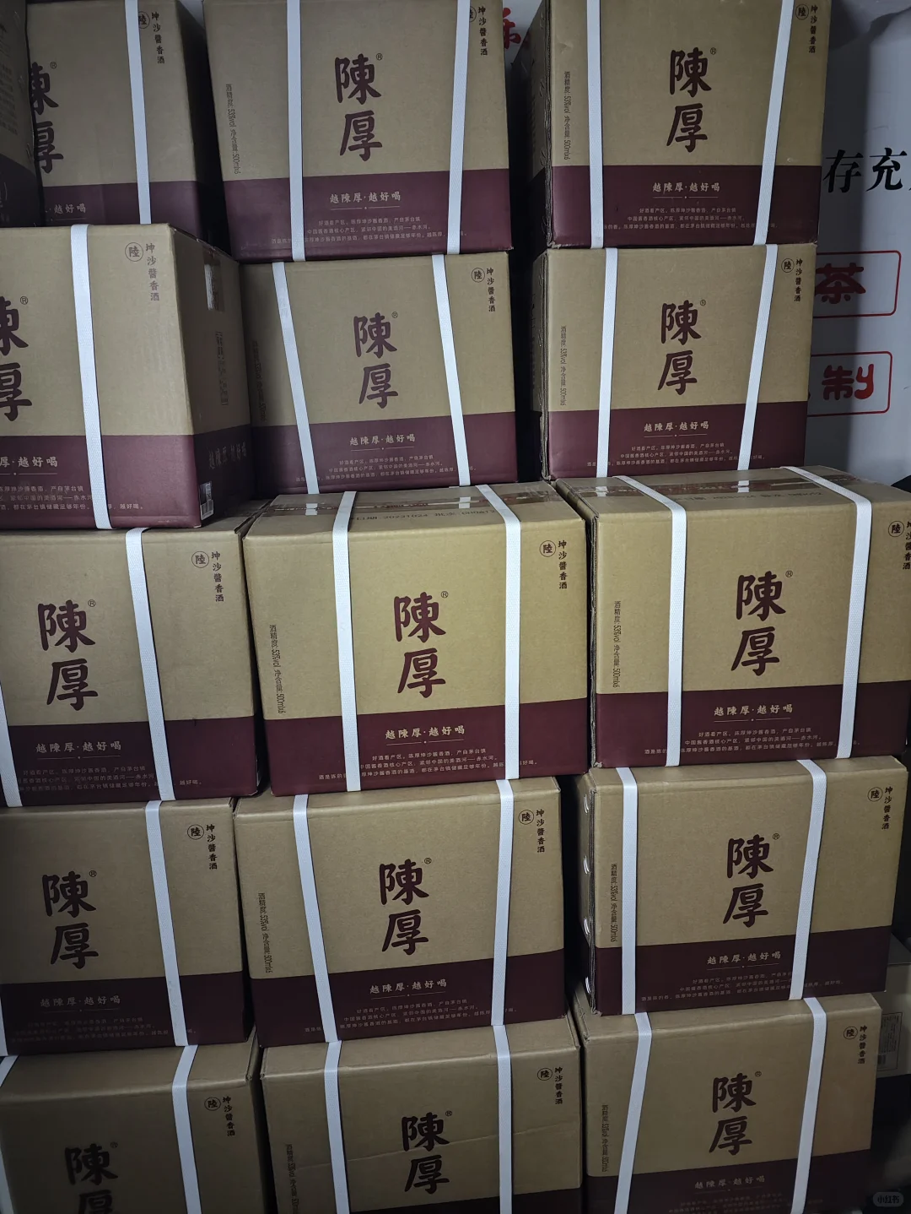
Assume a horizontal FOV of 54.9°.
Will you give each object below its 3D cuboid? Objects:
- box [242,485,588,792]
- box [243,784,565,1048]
[{"bbox_3d":[-0.041,0.019,1.027,0.335,0.278,0.275,-3,16,-3],"label":"box"},{"bbox_3d":[-0.062,0.296,1.059,0.335,0.278,0.275,-4,16,-4],"label":"box"}]

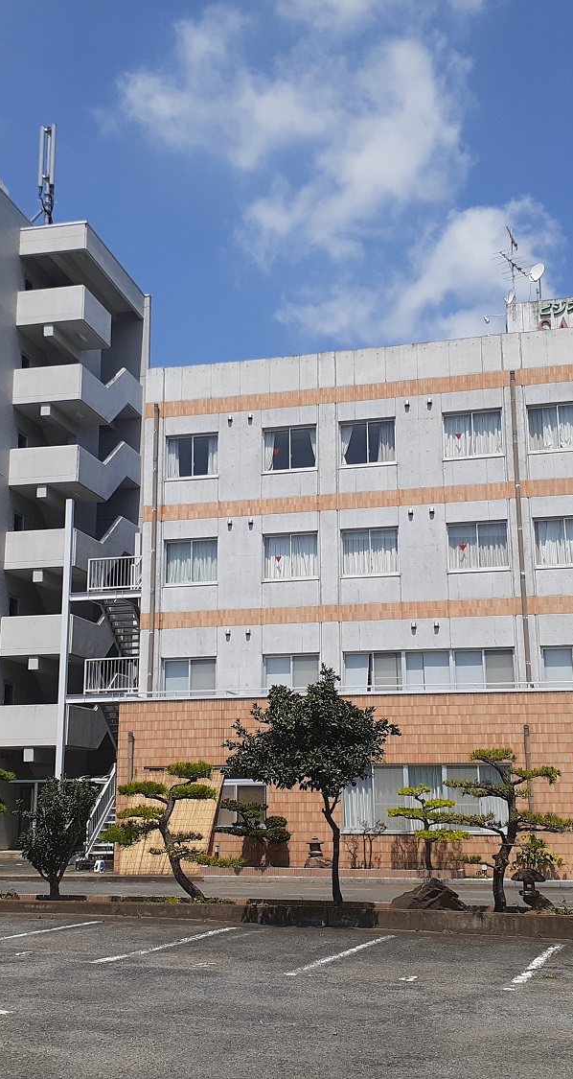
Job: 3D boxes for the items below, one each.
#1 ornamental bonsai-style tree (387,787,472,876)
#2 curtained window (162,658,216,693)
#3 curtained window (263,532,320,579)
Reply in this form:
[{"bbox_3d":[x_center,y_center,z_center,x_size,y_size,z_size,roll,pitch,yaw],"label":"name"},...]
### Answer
[{"bbox_3d":[3.332,6.784,26.289,1.929,2.014,1.389,-3,-14,13],"label":"ornamental bonsai-style tree"},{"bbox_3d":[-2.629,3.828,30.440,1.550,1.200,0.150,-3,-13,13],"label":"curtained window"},{"bbox_3d":[0.115,0.484,30.168,1.544,1.276,0.150,-3,-14,13],"label":"curtained window"}]

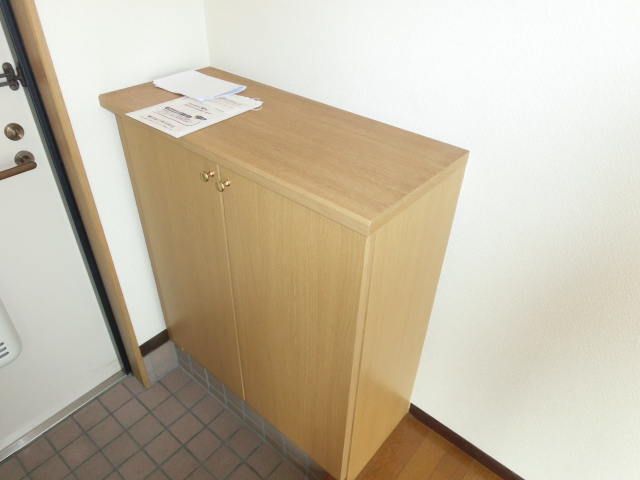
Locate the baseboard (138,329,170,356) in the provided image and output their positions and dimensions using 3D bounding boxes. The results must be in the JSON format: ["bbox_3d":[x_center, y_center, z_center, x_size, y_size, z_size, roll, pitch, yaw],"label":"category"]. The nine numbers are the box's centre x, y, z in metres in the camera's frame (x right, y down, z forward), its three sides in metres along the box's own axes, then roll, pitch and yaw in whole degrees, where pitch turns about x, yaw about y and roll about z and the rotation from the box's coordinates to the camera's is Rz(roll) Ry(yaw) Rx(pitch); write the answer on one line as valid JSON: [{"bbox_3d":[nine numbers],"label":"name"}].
[{"bbox_3d":[-0.622,0.395,1.762,0.012,0.061,0.122,28,44,31],"label":"baseboard"}]

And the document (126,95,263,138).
[{"bbox_3d":[-0.306,-0.332,1.157,0.205,0.009,0.282,26,43,29],"label":"document"}]

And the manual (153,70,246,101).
[{"bbox_3d":[-0.336,-0.434,1.290,0.230,0.015,0.148,28,44,31],"label":"manual"}]

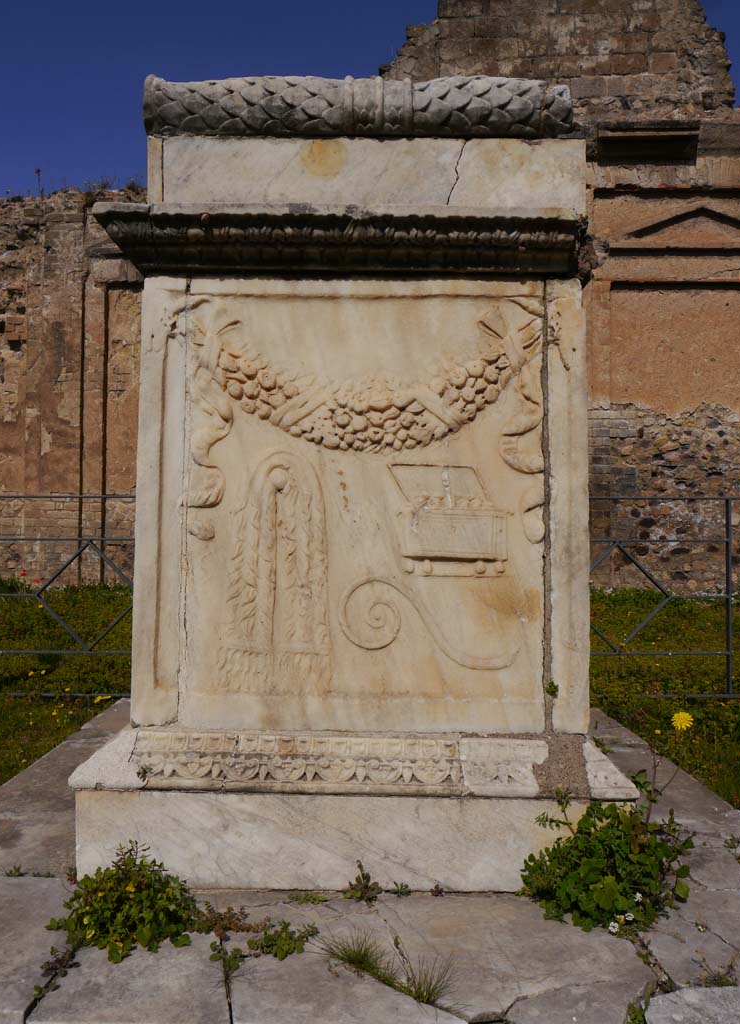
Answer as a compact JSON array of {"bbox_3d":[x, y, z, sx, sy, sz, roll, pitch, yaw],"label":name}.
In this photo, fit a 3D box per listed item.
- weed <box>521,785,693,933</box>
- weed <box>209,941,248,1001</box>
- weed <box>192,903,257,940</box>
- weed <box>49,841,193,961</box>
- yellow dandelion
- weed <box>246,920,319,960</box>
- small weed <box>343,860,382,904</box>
[{"bbox_3d":[0.383,0.551,1.360,0.260,0.165,0.210,0,-1,0],"label":"weed"},{"bbox_3d":[-0.189,0.609,1.105,0.050,0.032,0.085,0,-1,0],"label":"weed"},{"bbox_3d":[-0.218,0.610,1.240,0.090,0.036,0.050,0,-1,0],"label":"weed"},{"bbox_3d":[-0.375,0.570,1.260,0.210,0.115,0.180,0,-1,0],"label":"weed"},{"bbox_3d":[0.846,0.569,2.250,0.056,0.052,0.035,0,-1,0],"label":"yellow dandelion"},{"bbox_3d":[-0.125,0.610,1.180,0.100,0.034,0.055,0,-1,0],"label":"weed"},{"bbox_3d":[-0.012,0.605,1.355,0.062,0.052,0.050,0,-1,0],"label":"small weed"}]

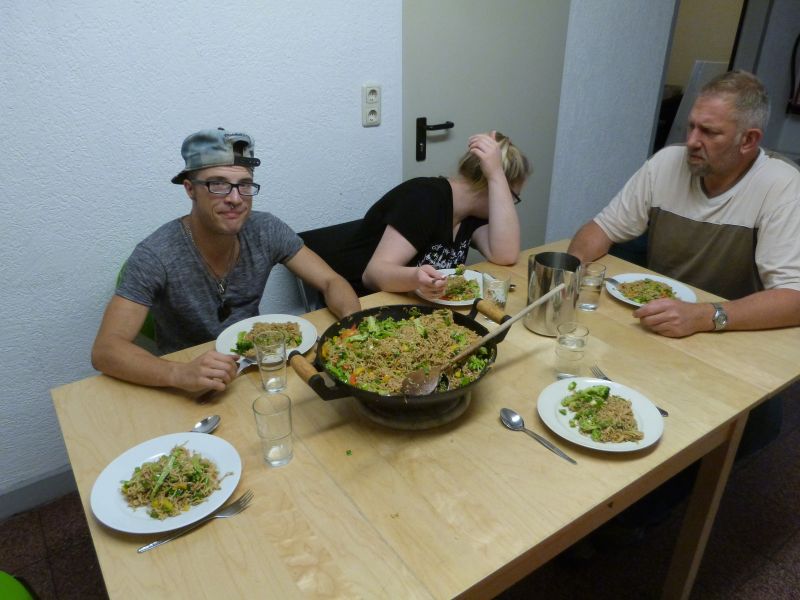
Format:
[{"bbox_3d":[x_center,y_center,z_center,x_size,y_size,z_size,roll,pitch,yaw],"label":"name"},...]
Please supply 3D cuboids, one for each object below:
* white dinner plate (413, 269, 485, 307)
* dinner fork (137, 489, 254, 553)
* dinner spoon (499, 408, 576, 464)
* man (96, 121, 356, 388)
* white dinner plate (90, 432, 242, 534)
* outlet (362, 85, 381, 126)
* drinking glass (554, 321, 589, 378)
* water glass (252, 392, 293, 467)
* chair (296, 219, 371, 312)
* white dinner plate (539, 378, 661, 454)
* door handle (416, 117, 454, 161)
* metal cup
[{"bbox_3d":[0.160,-0.030,1.702,0.242,0.024,0.242,0,26,0],"label":"white dinner plate"},{"bbox_3d":[-0.326,0.356,0.938,0.193,0.018,0.026,-19,31,-35],"label":"dinner fork"},{"bbox_3d":[0.268,0.263,1.131,0.042,0.020,0.195,-18,31,-33],"label":"dinner spoon"},{"bbox_3d":[-0.452,0.196,1.542,0.640,1.240,0.700,-17,30,-31],"label":"man"},{"bbox_3d":[-0.402,0.317,1.012,0.248,0.024,0.248,0,25,0],"label":"white dinner plate"},{"bbox_3d":[-0.106,-0.726,2.160,0.081,0.151,0.016,-17,30,-31],"label":"outlet"},{"bbox_3d":[0.389,0.119,1.321,0.068,0.118,0.068,0,25,0],"label":"drinking glass"},{"bbox_3d":[-0.224,0.236,1.041,0.064,0.122,0.064,0,26,0],"label":"water glass"},{"bbox_3d":[-0.019,0.174,2.068,0.500,0.820,0.560,-17,30,-31],"label":"chair"},{"bbox_3d":[0.407,0.235,1.185,0.248,0.024,0.248,0,25,0],"label":"white dinner plate"},{"bbox_3d":[0.143,-0.640,2.311,0.145,0.171,0.065,-17,30,-31],"label":"door handle"},{"bbox_3d":[0.392,-0.019,1.494,0.134,0.184,0.160,-13,28,-24],"label":"metal cup"}]

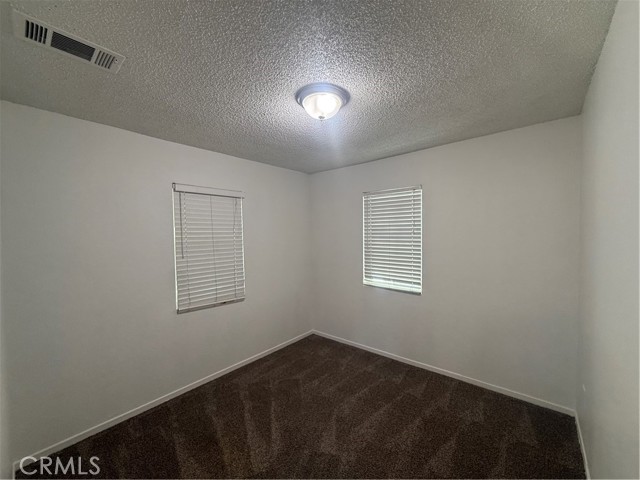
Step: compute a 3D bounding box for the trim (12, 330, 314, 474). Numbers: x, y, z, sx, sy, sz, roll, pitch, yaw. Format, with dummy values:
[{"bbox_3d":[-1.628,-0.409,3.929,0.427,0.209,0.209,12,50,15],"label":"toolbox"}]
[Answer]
[{"bbox_3d":[-1.065,1.460,2.845,0.016,0.058,2.970,0,2,40],"label":"trim"}]

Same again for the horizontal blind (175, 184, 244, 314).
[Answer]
[{"bbox_3d":[-1.133,0.082,2.763,0.060,1.235,0.755,0,2,40],"label":"horizontal blind"}]

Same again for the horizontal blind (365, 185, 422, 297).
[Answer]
[{"bbox_3d":[0.839,-0.004,3.106,0.755,1.220,0.060,0,2,40],"label":"horizontal blind"}]

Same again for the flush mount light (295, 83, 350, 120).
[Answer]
[{"bbox_3d":[0.021,-0.868,1.708,0.364,0.149,0.364,-1,2,0],"label":"flush mount light"}]

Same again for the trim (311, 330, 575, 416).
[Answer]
[{"bbox_3d":[0.985,1.417,3.045,2.888,0.058,0.016,0,2,40],"label":"trim"}]

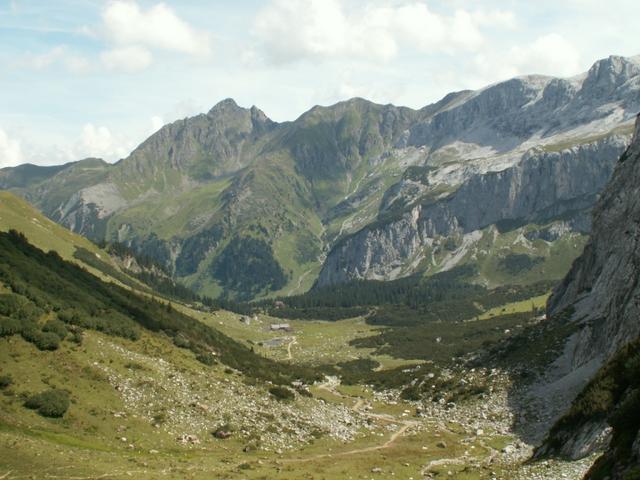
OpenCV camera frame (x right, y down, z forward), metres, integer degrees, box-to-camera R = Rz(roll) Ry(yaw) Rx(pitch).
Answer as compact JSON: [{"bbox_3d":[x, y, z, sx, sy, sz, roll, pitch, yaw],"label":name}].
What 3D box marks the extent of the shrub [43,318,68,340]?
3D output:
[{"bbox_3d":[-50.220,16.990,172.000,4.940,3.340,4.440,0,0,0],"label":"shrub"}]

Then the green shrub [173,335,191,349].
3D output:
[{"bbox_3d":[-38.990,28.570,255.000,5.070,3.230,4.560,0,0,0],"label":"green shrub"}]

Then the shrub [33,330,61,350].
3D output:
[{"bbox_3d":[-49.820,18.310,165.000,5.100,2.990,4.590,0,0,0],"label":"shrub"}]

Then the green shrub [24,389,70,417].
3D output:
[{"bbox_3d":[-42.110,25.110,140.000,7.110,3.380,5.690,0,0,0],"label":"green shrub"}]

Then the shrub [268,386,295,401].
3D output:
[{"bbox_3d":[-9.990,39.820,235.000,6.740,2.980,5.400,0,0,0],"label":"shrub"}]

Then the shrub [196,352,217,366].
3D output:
[{"bbox_3d":[-30.070,31.660,240.000,5.300,3.040,4.770,0,0,0],"label":"shrub"}]

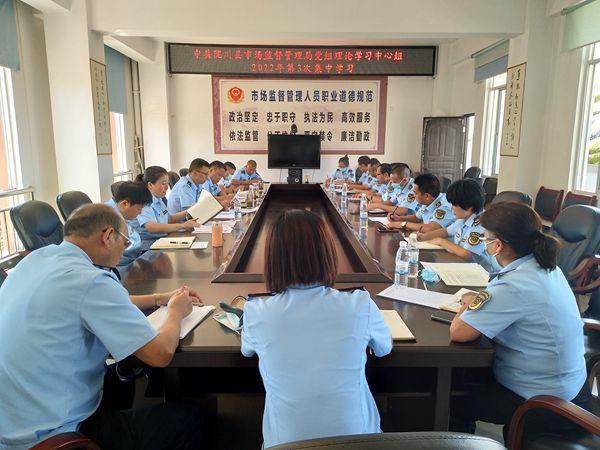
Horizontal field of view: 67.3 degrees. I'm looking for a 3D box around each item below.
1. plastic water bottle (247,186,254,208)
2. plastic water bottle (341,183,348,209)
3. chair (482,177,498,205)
[{"bbox_3d":[-0.548,-0.311,5.036,0.066,0.236,0.066,0,10,0],"label":"plastic water bottle"},{"bbox_3d":[0.547,-0.393,5.523,0.065,0.232,0.065,0,10,0],"label":"plastic water bottle"},{"bbox_3d":[2.981,-0.269,7.285,0.600,0.905,0.580,-4,11,-22],"label":"chair"}]

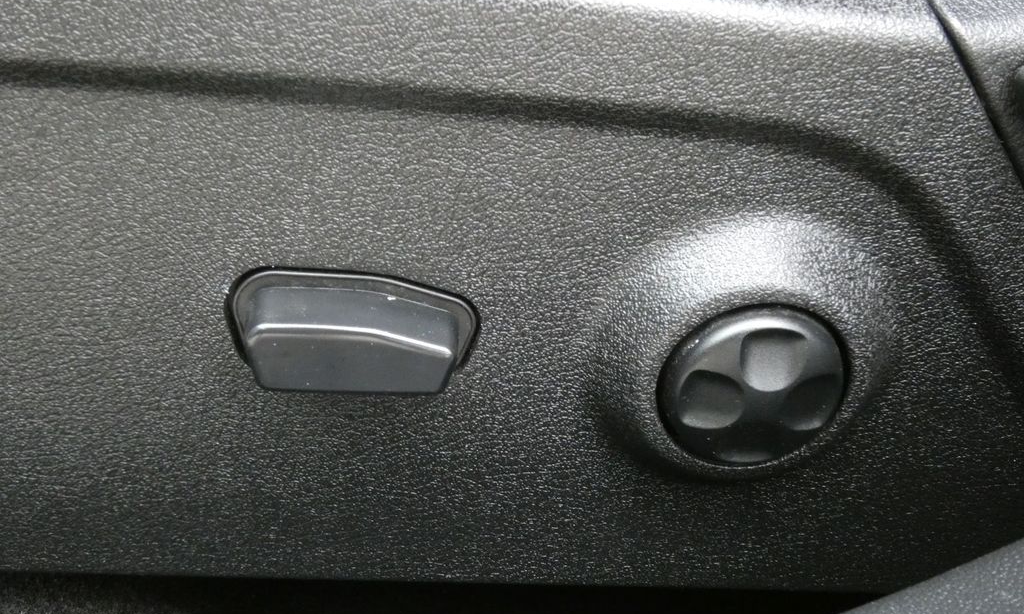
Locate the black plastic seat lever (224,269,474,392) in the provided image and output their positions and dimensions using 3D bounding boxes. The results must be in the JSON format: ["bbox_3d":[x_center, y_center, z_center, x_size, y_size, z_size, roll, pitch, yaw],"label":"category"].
[{"bbox_3d":[-0.037,0.007,0.269,0.057,0.027,0.017,2,30,-5],"label":"black plastic seat lever"}]

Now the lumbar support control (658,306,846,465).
[{"bbox_3d":[0.055,0.019,0.262,0.042,0.042,0.011,2,28,-5],"label":"lumbar support control"}]

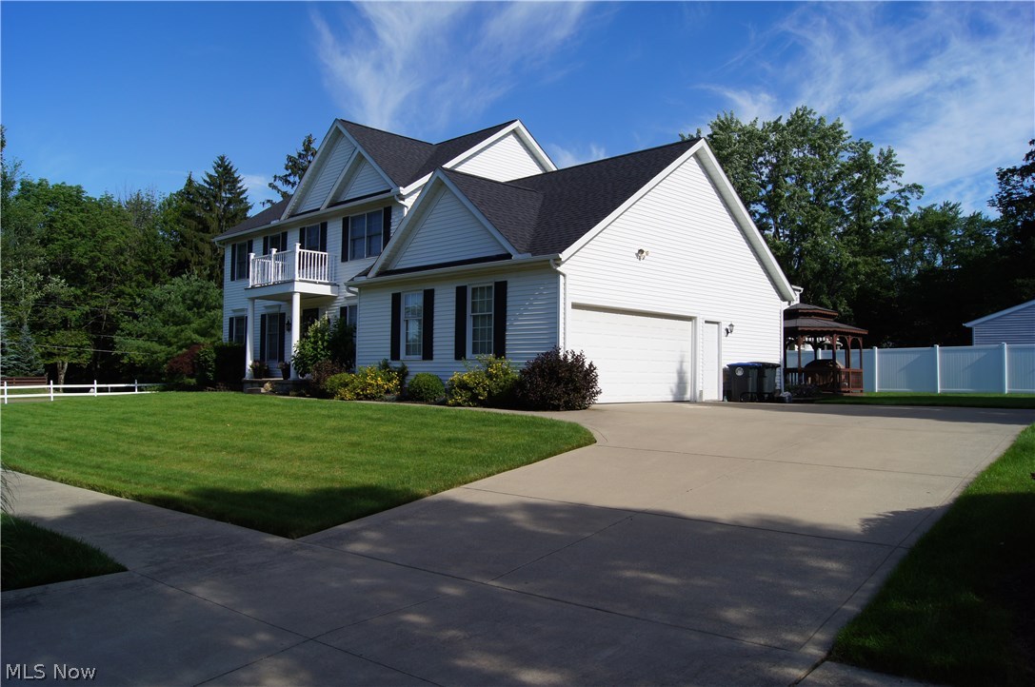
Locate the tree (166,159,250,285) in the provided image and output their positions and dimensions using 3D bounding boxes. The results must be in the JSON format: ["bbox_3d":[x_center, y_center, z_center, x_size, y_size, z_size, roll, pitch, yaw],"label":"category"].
[{"bbox_3d":[-21.645,-5.425,54.685,6.300,15.843,6.200,2,-2,-22],"label":"tree"}]

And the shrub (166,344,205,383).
[{"bbox_3d":[-12.831,0.843,29.969,1.500,1.576,1.400,2,-2,-23],"label":"shrub"}]

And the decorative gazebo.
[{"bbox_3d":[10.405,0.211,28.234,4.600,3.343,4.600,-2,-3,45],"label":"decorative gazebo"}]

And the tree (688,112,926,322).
[{"bbox_3d":[16.956,-5.761,45.671,13.500,16.567,12.500,0,-2,20],"label":"tree"}]

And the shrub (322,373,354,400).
[{"bbox_3d":[-4.298,0.986,18.488,0.780,0.631,0.750,1,-2,-13],"label":"shrub"}]

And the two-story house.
[{"bbox_3d":[-2.066,-2.630,25.755,18.600,8.550,10.900,-2,-3,45],"label":"two-story house"}]

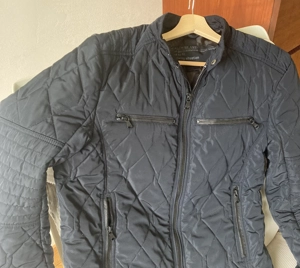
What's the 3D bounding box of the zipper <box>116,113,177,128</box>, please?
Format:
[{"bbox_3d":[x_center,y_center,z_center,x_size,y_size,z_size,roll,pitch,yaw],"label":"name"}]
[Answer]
[{"bbox_3d":[-0.007,-0.030,0.710,0.132,0.026,0.015,5,-4,-14],"label":"zipper"}]

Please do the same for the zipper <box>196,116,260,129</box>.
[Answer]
[{"bbox_3d":[0.180,-0.029,0.755,0.160,0.026,0.015,-2,-2,-15],"label":"zipper"}]

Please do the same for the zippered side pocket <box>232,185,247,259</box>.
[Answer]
[{"bbox_3d":[0.210,0.207,0.760,0.022,0.167,0.015,-7,-1,-15],"label":"zippered side pocket"}]

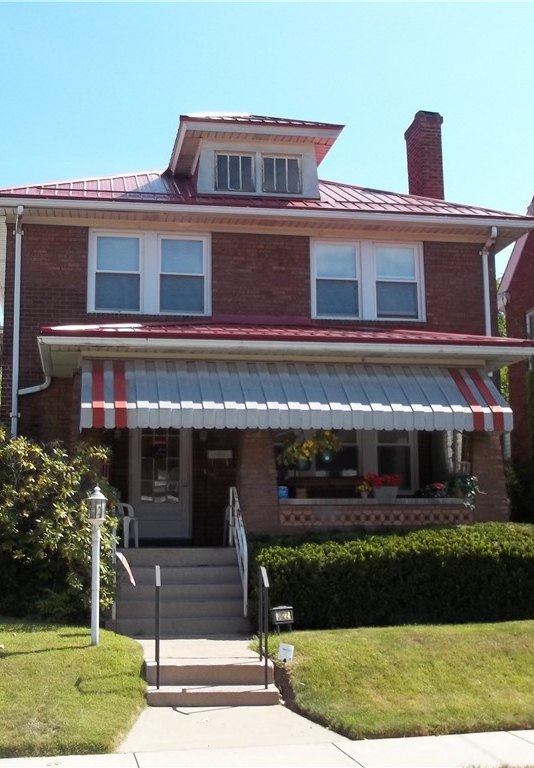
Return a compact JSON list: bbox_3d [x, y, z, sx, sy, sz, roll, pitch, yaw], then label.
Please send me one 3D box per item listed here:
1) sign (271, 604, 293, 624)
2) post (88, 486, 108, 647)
[{"bbox_3d":[0.174,2.536,10.731,0.205,0.205,0.110,2,-9,-20],"label":"sign"},{"bbox_3d":[-1.790,1.912,10.281,0.205,1.647,0.205,1,-9,-11],"label":"post"}]

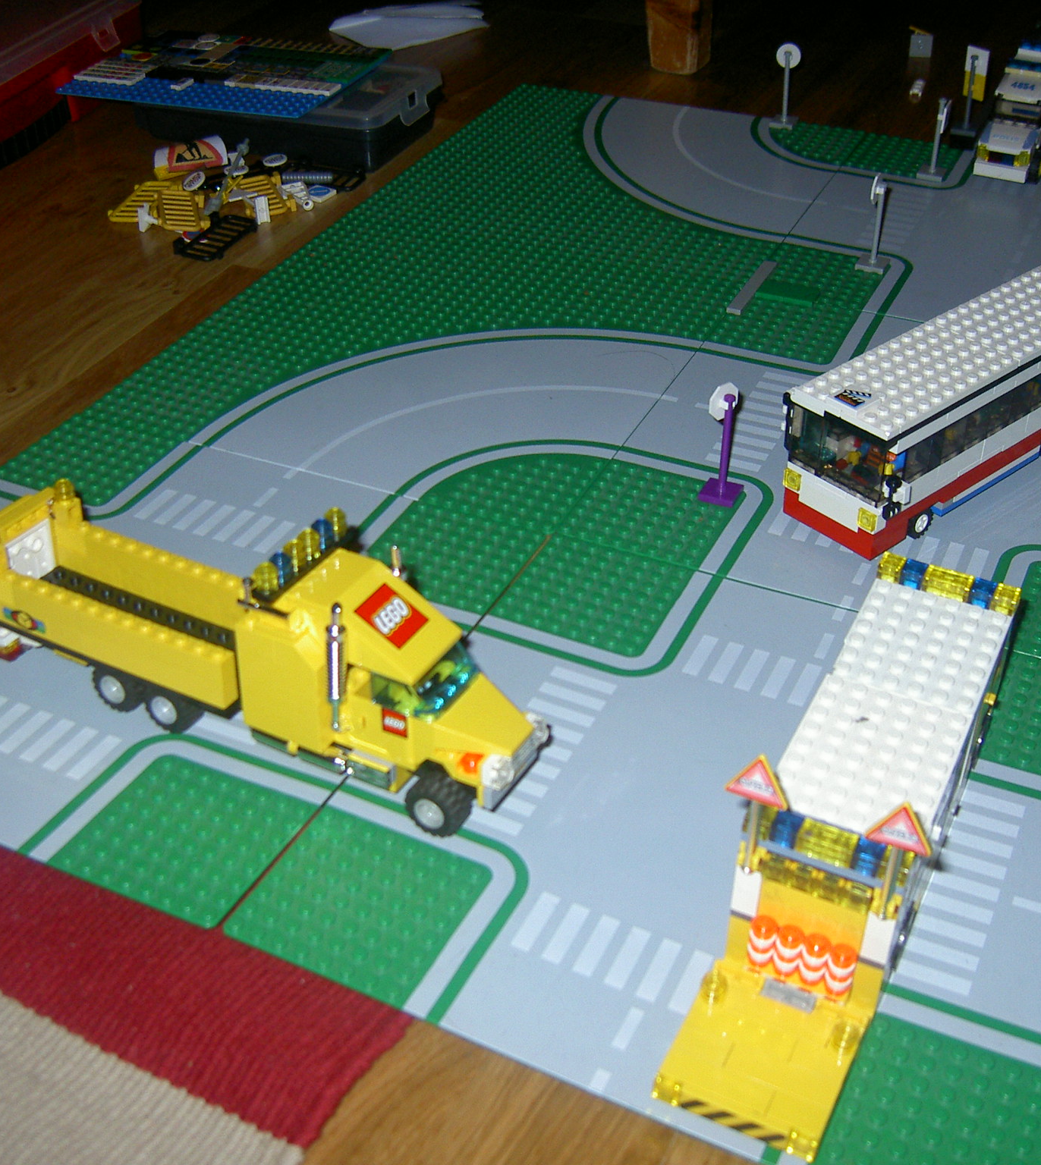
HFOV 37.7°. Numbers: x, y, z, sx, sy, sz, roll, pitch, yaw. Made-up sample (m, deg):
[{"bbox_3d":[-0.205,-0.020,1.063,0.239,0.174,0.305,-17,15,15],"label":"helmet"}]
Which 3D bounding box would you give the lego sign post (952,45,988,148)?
[{"bbox_3d":[0.296,-0.321,1.002,0.017,0.056,0.016,15,40,21],"label":"lego sign post"}]

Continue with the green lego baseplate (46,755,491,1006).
[{"bbox_3d":[-0.082,0.094,0.505,0.136,0.004,0.063,15,37,20],"label":"green lego baseplate"}]

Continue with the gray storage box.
[{"bbox_3d":[-0.156,-0.326,1.052,0.171,0.039,0.112,11,39,15],"label":"gray storage box"}]

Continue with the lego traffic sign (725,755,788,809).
[{"bbox_3d":[0.066,0.053,0.418,0.018,0.017,0.004,15,40,21],"label":"lego traffic sign"}]

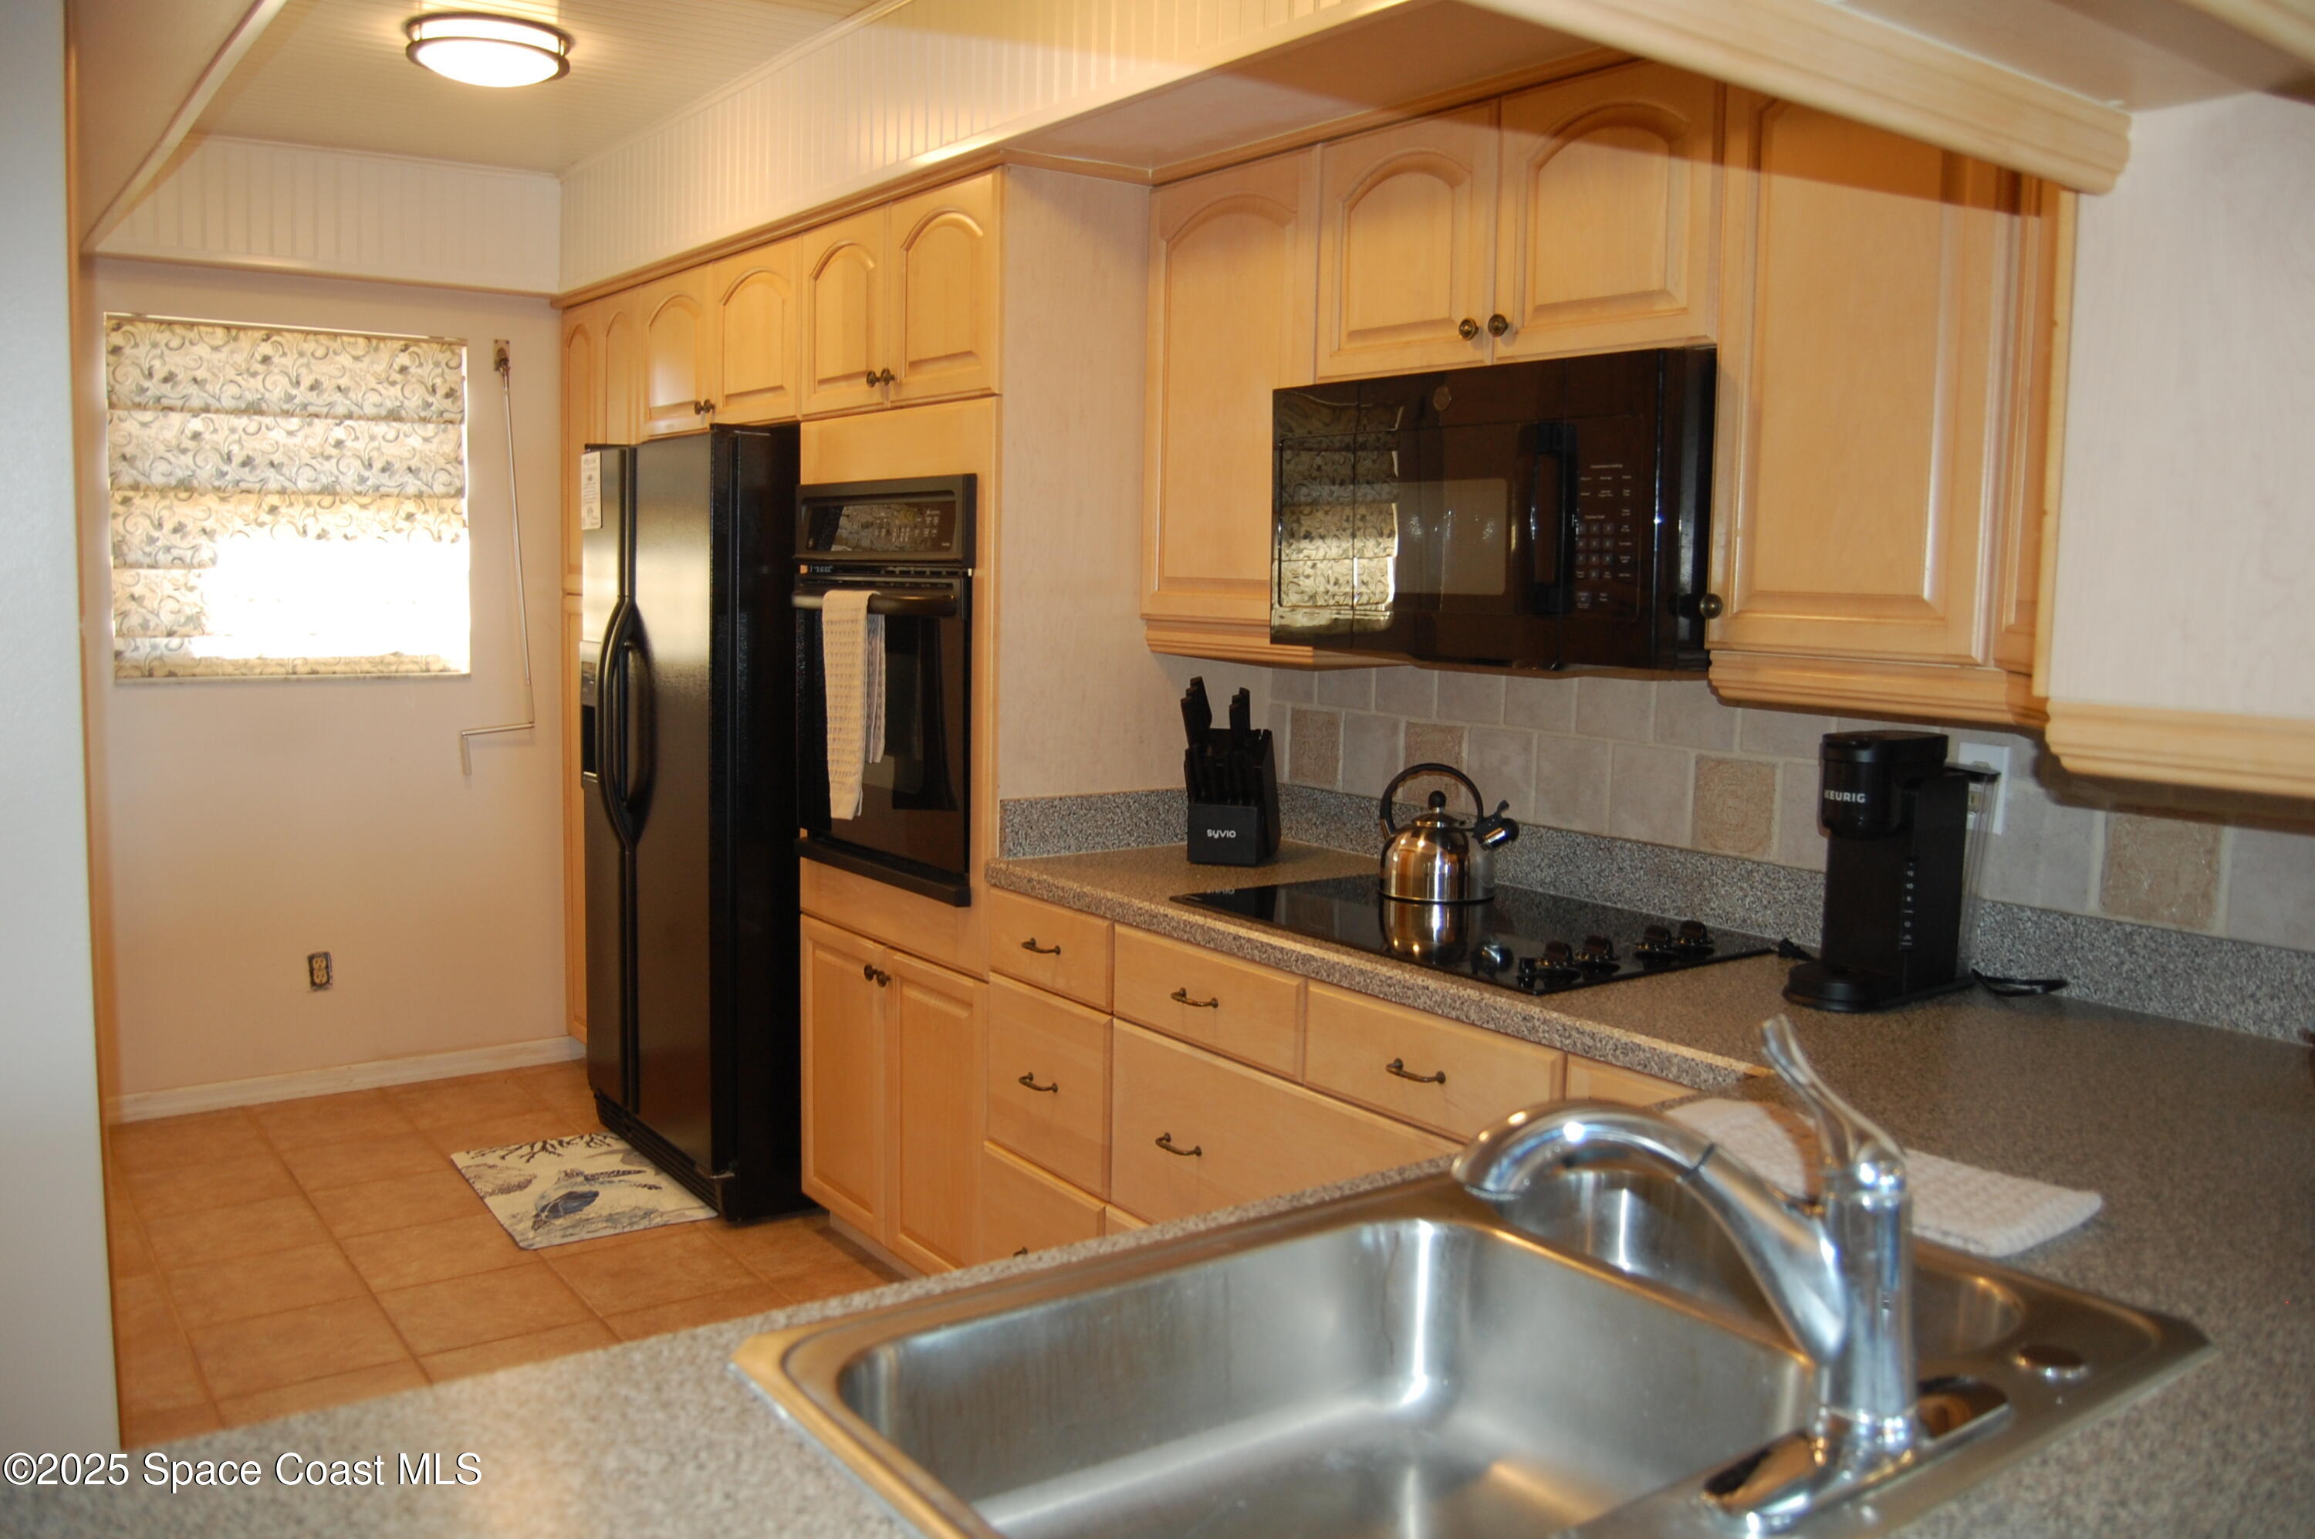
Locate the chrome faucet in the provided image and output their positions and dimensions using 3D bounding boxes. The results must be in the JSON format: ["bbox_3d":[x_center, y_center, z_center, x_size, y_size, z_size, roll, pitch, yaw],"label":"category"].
[{"bbox_3d":[0.351,0.277,1.043,0.325,0.265,0.200,2,6,10],"label":"chrome faucet"}]

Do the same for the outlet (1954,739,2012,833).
[{"bbox_3d":[1.079,0.025,2.270,0.008,0.115,0.070,-4,8,-37],"label":"outlet"}]

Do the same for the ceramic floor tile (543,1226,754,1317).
[{"bbox_3d":[-1.020,1.020,3.534,0.347,0.010,0.334,-3,8,-37],"label":"ceramic floor tile"}]

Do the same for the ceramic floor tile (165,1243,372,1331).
[{"bbox_3d":[-1.739,1.013,3.389,0.326,0.012,0.326,-3,8,-37],"label":"ceramic floor tile"}]

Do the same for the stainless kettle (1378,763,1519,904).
[{"bbox_3d":[0.483,0.096,2.842,0.232,0.216,0.195,3,6,9],"label":"stainless kettle"}]

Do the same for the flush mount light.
[{"bbox_3d":[-1.313,-1.407,3.407,0.315,0.090,0.315,-4,8,-37],"label":"flush mount light"}]

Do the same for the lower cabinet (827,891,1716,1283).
[{"bbox_3d":[0.167,0.669,3.010,0.620,0.889,2.274,-4,8,-37],"label":"lower cabinet"}]

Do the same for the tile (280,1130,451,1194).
[{"bbox_3d":[-1.891,0.929,4.124,0.315,0.010,0.330,-3,8,-34],"label":"tile"}]

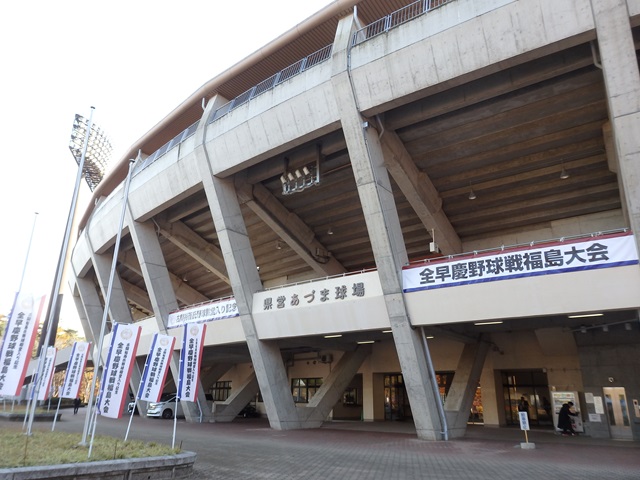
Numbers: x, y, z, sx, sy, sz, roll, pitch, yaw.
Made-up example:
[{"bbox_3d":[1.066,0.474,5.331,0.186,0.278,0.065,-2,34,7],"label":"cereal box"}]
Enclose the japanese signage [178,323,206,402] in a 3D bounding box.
[{"bbox_3d":[-3.212,3.044,11.564,0.550,1.825,0.060,-4,-20,16],"label":"japanese signage"}]

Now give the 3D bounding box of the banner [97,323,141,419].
[{"bbox_3d":[-4.231,2.732,9.748,0.550,1.836,0.060,1,-20,8],"label":"banner"}]

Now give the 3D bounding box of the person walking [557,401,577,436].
[{"bbox_3d":[11.344,8.148,21.114,0.750,1.450,0.500,2,-19,-5],"label":"person walking"}]

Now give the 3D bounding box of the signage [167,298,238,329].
[{"bbox_3d":[-6.530,4.091,25.308,7.100,0.920,0.060,-17,-26,42],"label":"signage"}]

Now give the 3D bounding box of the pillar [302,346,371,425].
[{"bbox_3d":[1.114,8.217,27.185,0.750,1.150,5.900,-14,18,37],"label":"pillar"}]

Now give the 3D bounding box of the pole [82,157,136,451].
[{"bbox_3d":[-5.825,1.350,12.848,0.140,7.960,0.140,10,-21,-23],"label":"pole"}]

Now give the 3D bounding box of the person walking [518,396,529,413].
[{"bbox_3d":[11.367,9.544,25.621,0.520,1.680,0.360,-10,-21,28],"label":"person walking"}]

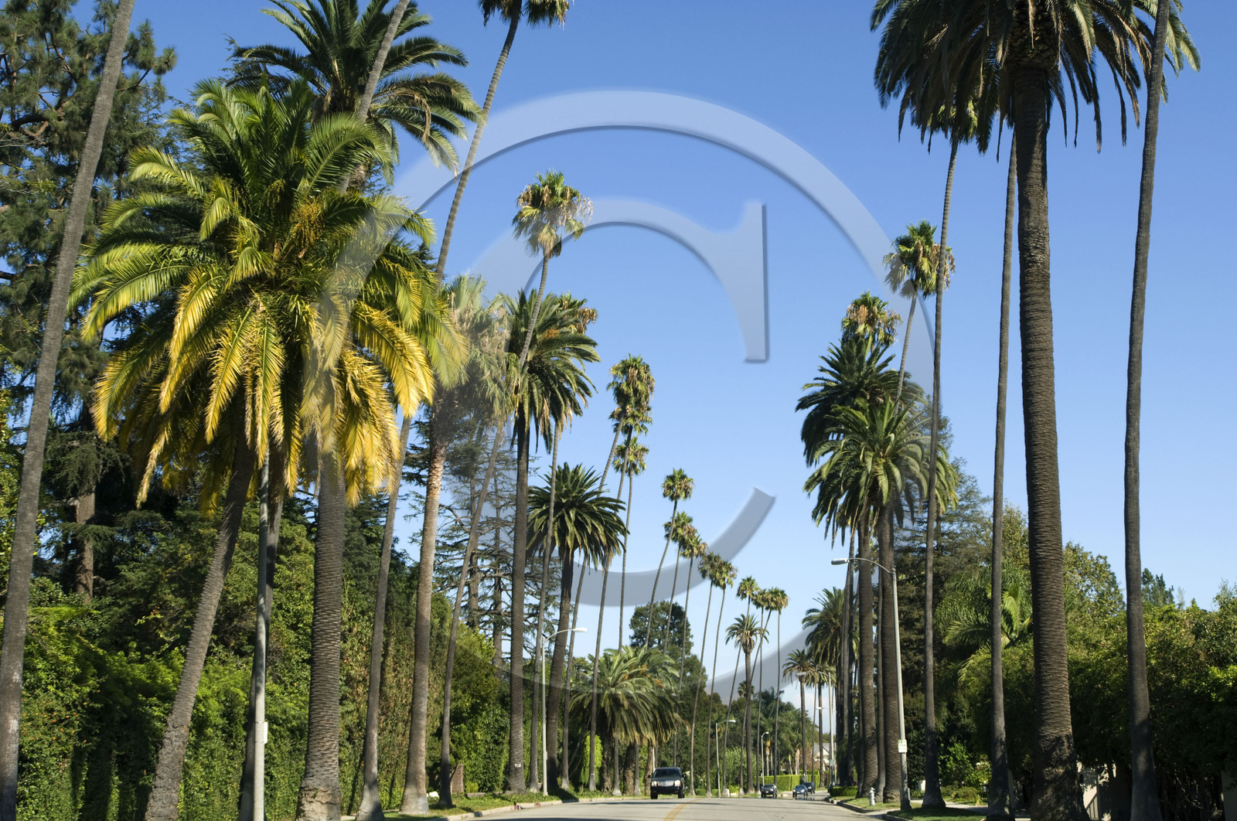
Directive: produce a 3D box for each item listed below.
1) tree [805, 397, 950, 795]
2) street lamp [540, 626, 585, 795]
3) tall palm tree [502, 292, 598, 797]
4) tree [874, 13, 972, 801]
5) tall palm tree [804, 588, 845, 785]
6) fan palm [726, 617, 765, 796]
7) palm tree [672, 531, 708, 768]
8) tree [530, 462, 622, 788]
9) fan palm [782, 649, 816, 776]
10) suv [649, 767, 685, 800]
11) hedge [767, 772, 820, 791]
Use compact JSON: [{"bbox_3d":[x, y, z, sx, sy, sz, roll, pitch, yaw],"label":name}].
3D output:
[{"bbox_3d":[11.756,8.214,79.300,6.588,18.060,6.588,-1,-12,0],"label":"tree"},{"bbox_3d":[-3.044,16.808,99.925,2.450,9.310,0.360,-2,-12,6],"label":"street lamp"},{"bbox_3d":[-3.985,6.524,94.702,6.016,27.080,6.016,-1,-12,0],"label":"tall palm tree"},{"bbox_3d":[13.688,0.042,71.059,4.680,30.780,4.000,-1,-11,0],"label":"tree"},{"bbox_3d":[18.774,23.563,151.687,5.940,16.970,6.000,-1,-11,0],"label":"tall palm tree"},{"bbox_3d":[18.365,40.681,247.445,5.800,24.600,5.600,-1,-11,0],"label":"fan palm"},{"bbox_3d":[7.149,25.616,182.626,4.100,27.000,3.400,-1,-11,0],"label":"palm tree"},{"bbox_3d":[-2.431,12.771,105.957,5.638,19.600,5.638,-1,-12,0],"label":"tree"},{"bbox_3d":[29.700,49.976,290.192,5.372,22.000,5.372,-1,-12,0],"label":"fan palm"},{"bbox_3d":[3.164,24.197,115.632,2.030,1.900,5.100,-2,-12,5],"label":"suv"},{"bbox_3d":[27.977,58.229,280.000,7.000,2.800,3.000,1,-12,-10],"label":"hedge"}]

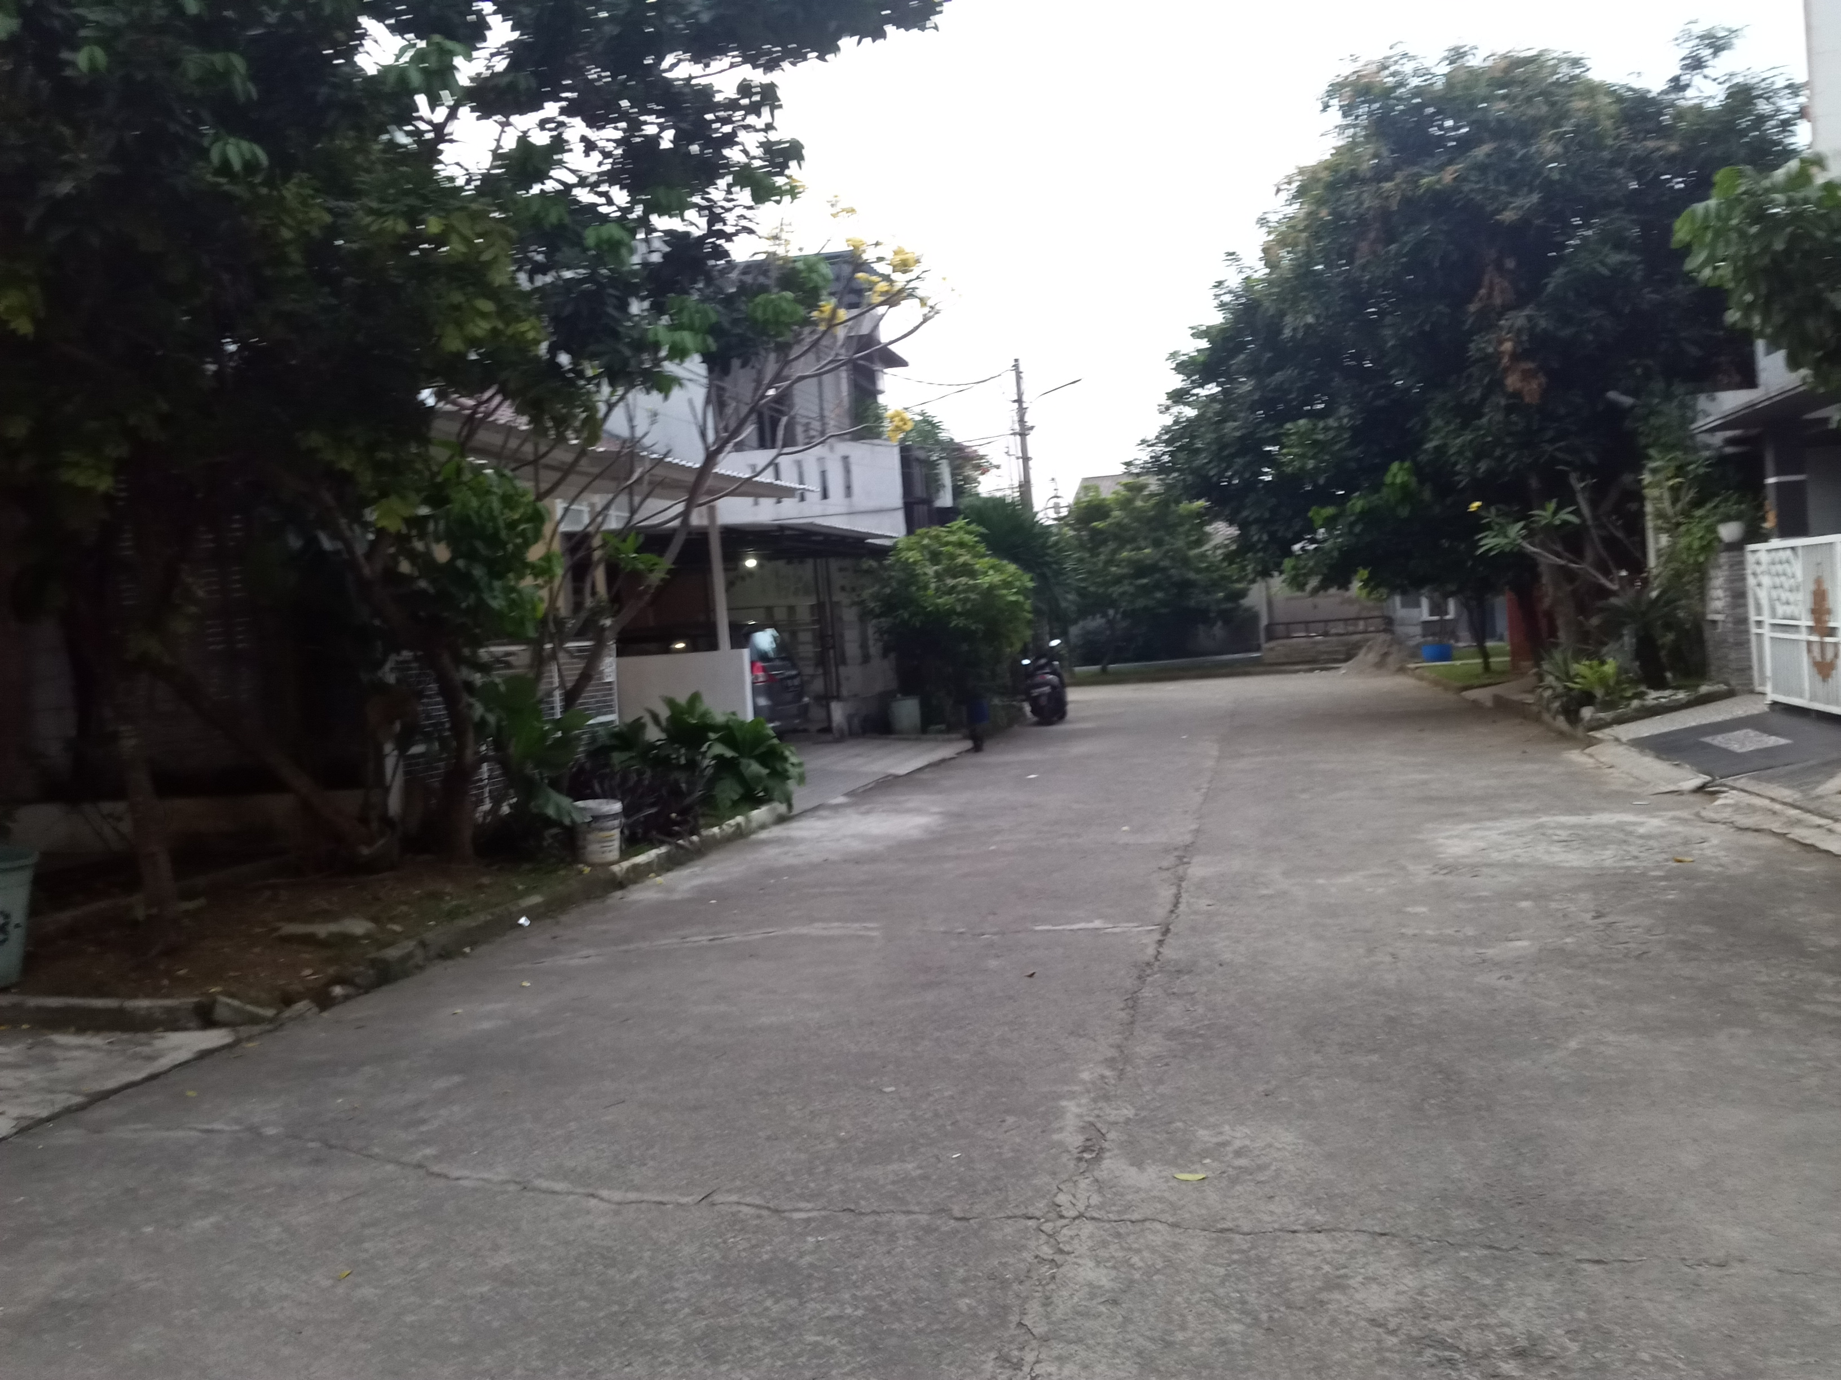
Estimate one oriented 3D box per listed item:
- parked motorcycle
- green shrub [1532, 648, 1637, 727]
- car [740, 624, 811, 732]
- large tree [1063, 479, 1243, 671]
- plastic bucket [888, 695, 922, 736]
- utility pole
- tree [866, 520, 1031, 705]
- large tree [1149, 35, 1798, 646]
[{"bbox_3d":[1.840,-0.084,21.778,0.720,1.150,1.880,-4,2,15],"label":"parked motorcycle"},{"bbox_3d":[6.350,-0.028,14.186,0.950,0.720,0.900,-4,2,14],"label":"green shrub"},{"bbox_3d":[-3.733,0.122,19.484,4.400,1.660,1.720,-4,2,14],"label":"car"},{"bbox_3d":[5.601,-2.769,35.911,4.400,4.600,4.200,-4,2,14],"label":"large tree"},{"bbox_3d":[-0.192,0.352,18.891,0.420,0.470,0.420,-4,2,0],"label":"plastic bucket"},{"bbox_3d":[2.501,-3.859,33.853,0.400,7.600,0.400,-4,2,14],"label":"utility pole"},{"bbox_3d":[0.412,-0.794,19.847,2.250,2.750,2.200,-4,2,14],"label":"tree"},{"bbox_3d":[7.482,-4.147,19.838,8.100,8.400,7.400,-4,2,14],"label":"large tree"}]

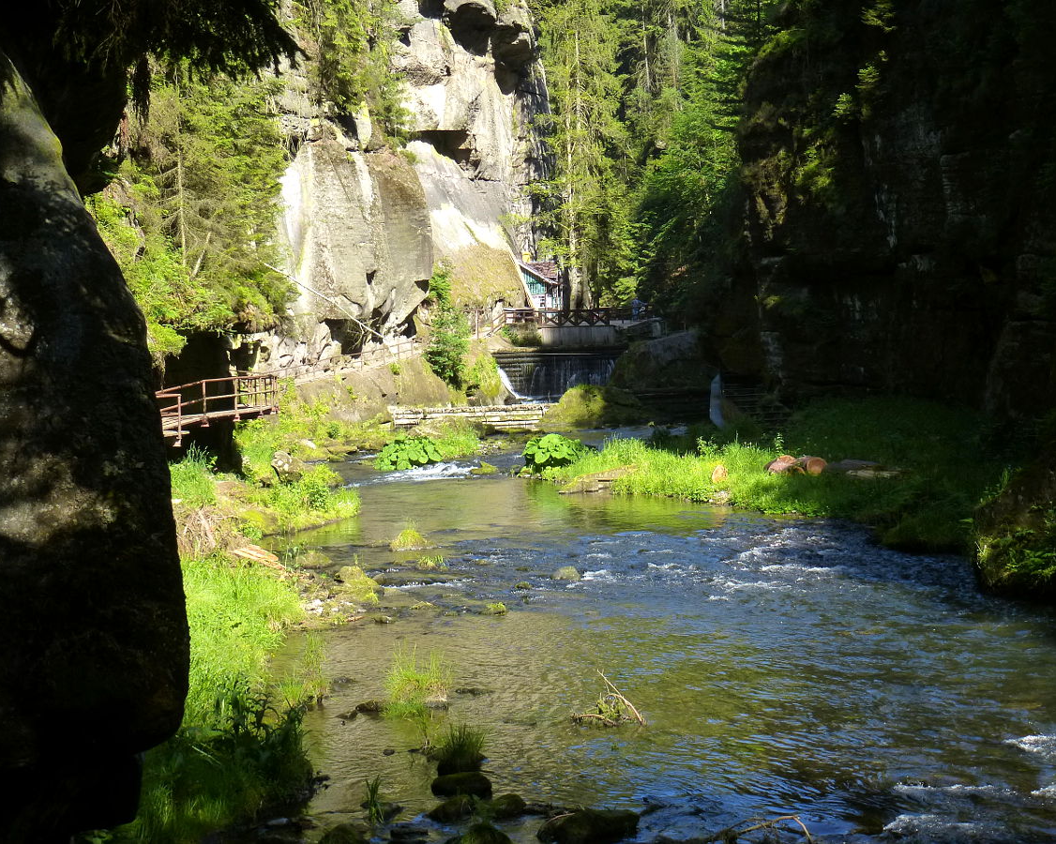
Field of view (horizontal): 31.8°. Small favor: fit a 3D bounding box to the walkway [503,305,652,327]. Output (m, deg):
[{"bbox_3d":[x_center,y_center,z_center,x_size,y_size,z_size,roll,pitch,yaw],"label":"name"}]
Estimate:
[{"bbox_3d":[2.976,-6.433,112.000,9.000,1.300,2.200,0,3,0],"label":"walkway"}]

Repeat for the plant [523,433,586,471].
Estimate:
[{"bbox_3d":[0.793,0.938,57.000,1.850,1.050,1.600,0,3,0],"label":"plant"}]

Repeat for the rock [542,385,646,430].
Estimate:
[{"bbox_3d":[2.676,-0.588,75.000,4.200,1.750,3.200,0,3,0],"label":"rock"}]

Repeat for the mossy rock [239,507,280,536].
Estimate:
[{"bbox_3d":[-6.068,2.242,42.000,0.950,0.550,0.850,0,3,0],"label":"mossy rock"}]

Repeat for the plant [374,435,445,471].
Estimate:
[{"bbox_3d":[-3.713,0.954,58.000,2.100,1.050,1.700,0,3,0],"label":"plant"}]

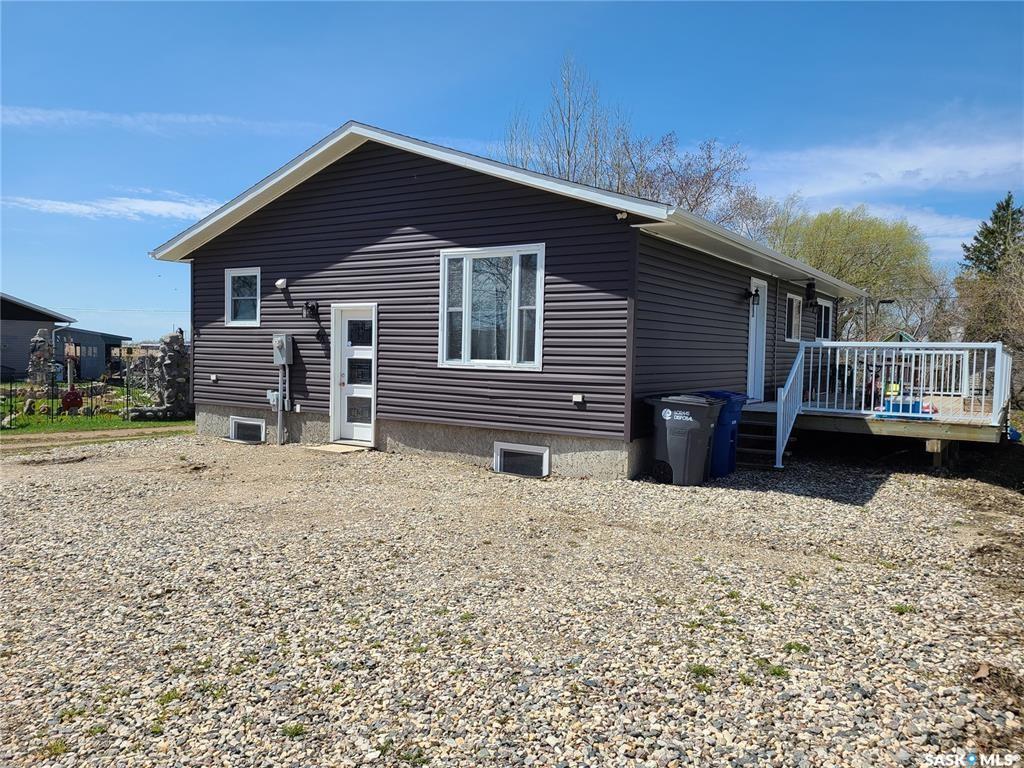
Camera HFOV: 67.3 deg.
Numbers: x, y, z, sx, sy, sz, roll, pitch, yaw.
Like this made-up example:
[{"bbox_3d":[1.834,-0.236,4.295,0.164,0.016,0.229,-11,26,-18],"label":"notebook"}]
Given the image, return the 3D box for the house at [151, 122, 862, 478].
[{"bbox_3d":[1.415,-1.562,17.029,9.790,4.850,13.940,3,3,33],"label":"house"}]

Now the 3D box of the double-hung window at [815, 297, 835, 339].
[{"bbox_3d":[7.654,-1.552,18.827,0.120,0.970,1.780,3,3,33],"label":"double-hung window"}]

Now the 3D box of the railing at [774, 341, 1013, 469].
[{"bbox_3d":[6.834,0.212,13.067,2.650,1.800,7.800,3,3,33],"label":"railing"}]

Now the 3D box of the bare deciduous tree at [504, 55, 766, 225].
[{"bbox_3d":[5.460,-7.071,33.679,11.300,14.660,9.000,1,3,9],"label":"bare deciduous tree"}]

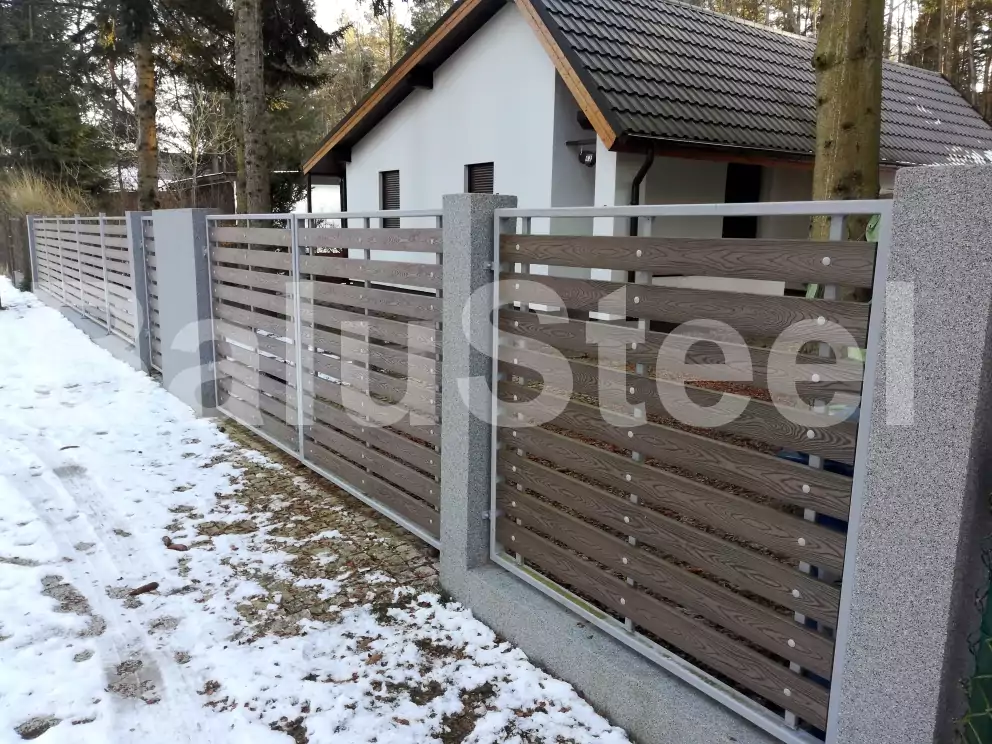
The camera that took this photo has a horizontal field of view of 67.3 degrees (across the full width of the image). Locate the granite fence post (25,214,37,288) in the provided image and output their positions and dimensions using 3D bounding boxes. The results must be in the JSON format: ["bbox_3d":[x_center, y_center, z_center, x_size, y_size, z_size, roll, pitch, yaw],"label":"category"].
[{"bbox_3d":[-10.322,-2.649,16.767,0.242,1.666,0.236,-7,13,-36],"label":"granite fence post"}]

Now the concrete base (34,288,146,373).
[{"bbox_3d":[-7.055,-0.890,12.628,0.231,0.238,10.017,-7,13,-37],"label":"concrete base"}]

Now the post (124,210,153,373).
[{"bbox_3d":[-4.065,-0.921,8.638,0.236,1.824,0.251,-7,13,-37],"label":"post"}]

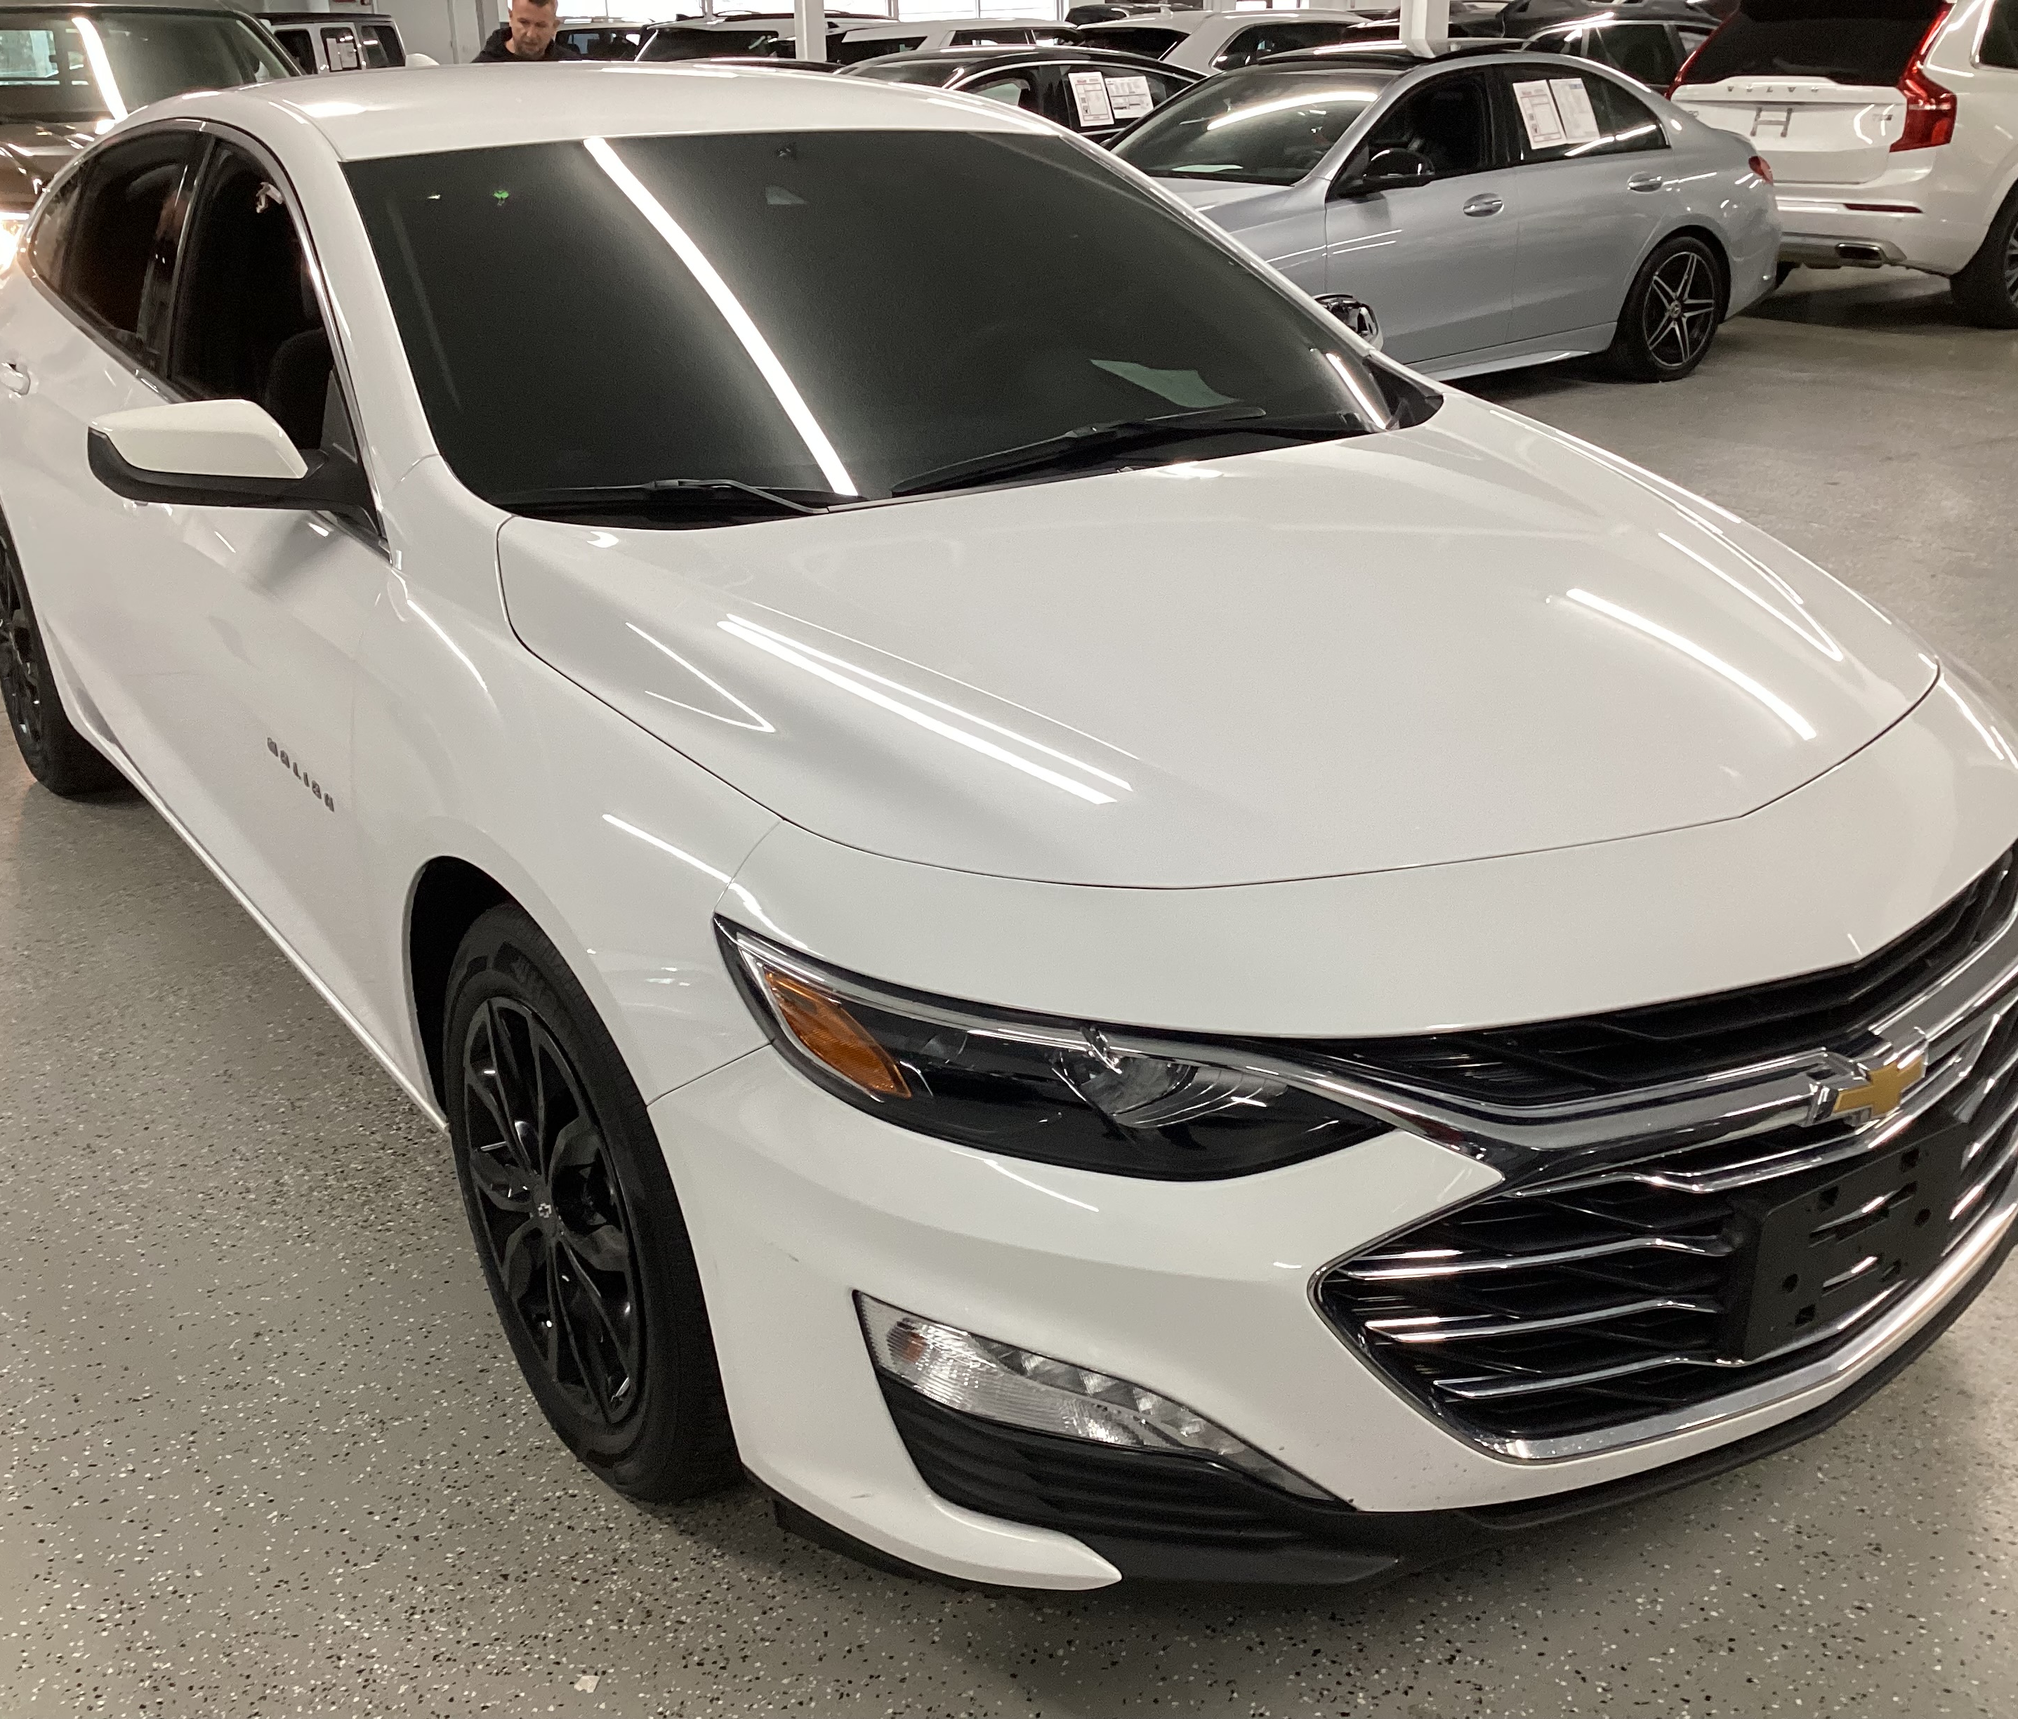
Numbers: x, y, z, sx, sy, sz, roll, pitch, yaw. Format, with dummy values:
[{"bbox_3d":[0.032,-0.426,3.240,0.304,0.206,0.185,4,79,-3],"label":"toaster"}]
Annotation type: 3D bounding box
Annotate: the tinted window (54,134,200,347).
[{"bbox_3d":[-1.362,-0.980,3.180,0.080,0.330,0.930,14,9,-39],"label":"tinted window"}]

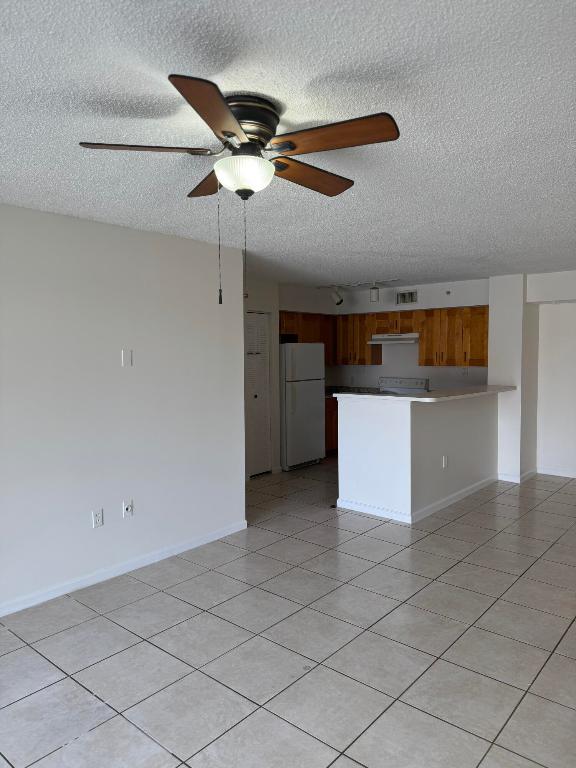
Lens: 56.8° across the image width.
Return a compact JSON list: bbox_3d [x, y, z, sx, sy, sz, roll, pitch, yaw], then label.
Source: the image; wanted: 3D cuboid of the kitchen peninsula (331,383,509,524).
[{"bbox_3d":[1.549,0.619,5.705,1.032,1.129,2.233,2,4,41],"label":"kitchen peninsula"}]

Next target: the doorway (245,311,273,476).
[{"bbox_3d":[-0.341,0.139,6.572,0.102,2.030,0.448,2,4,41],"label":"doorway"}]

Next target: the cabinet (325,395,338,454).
[{"bbox_3d":[0.402,0.628,8.023,0.600,0.880,0.571,2,4,41],"label":"cabinet"}]

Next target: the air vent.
[{"bbox_3d":[1.638,-1.201,7.348,0.340,0.203,0.030,2,4,41],"label":"air vent"}]

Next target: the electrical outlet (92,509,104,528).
[{"bbox_3d":[-1.278,0.912,3.599,0.013,0.116,0.072,2,4,41],"label":"electrical outlet"}]

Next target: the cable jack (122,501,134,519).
[{"bbox_3d":[-1.126,0.886,3.770,0.019,0.116,0.072,2,4,41],"label":"cable jack"}]

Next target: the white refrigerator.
[{"bbox_3d":[-0.032,0.280,7.388,0.760,1.654,0.804,2,4,41],"label":"white refrigerator"}]

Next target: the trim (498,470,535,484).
[{"bbox_3d":[2.834,1.081,6.540,0.271,0.090,0.757,2,4,41],"label":"trim"}]

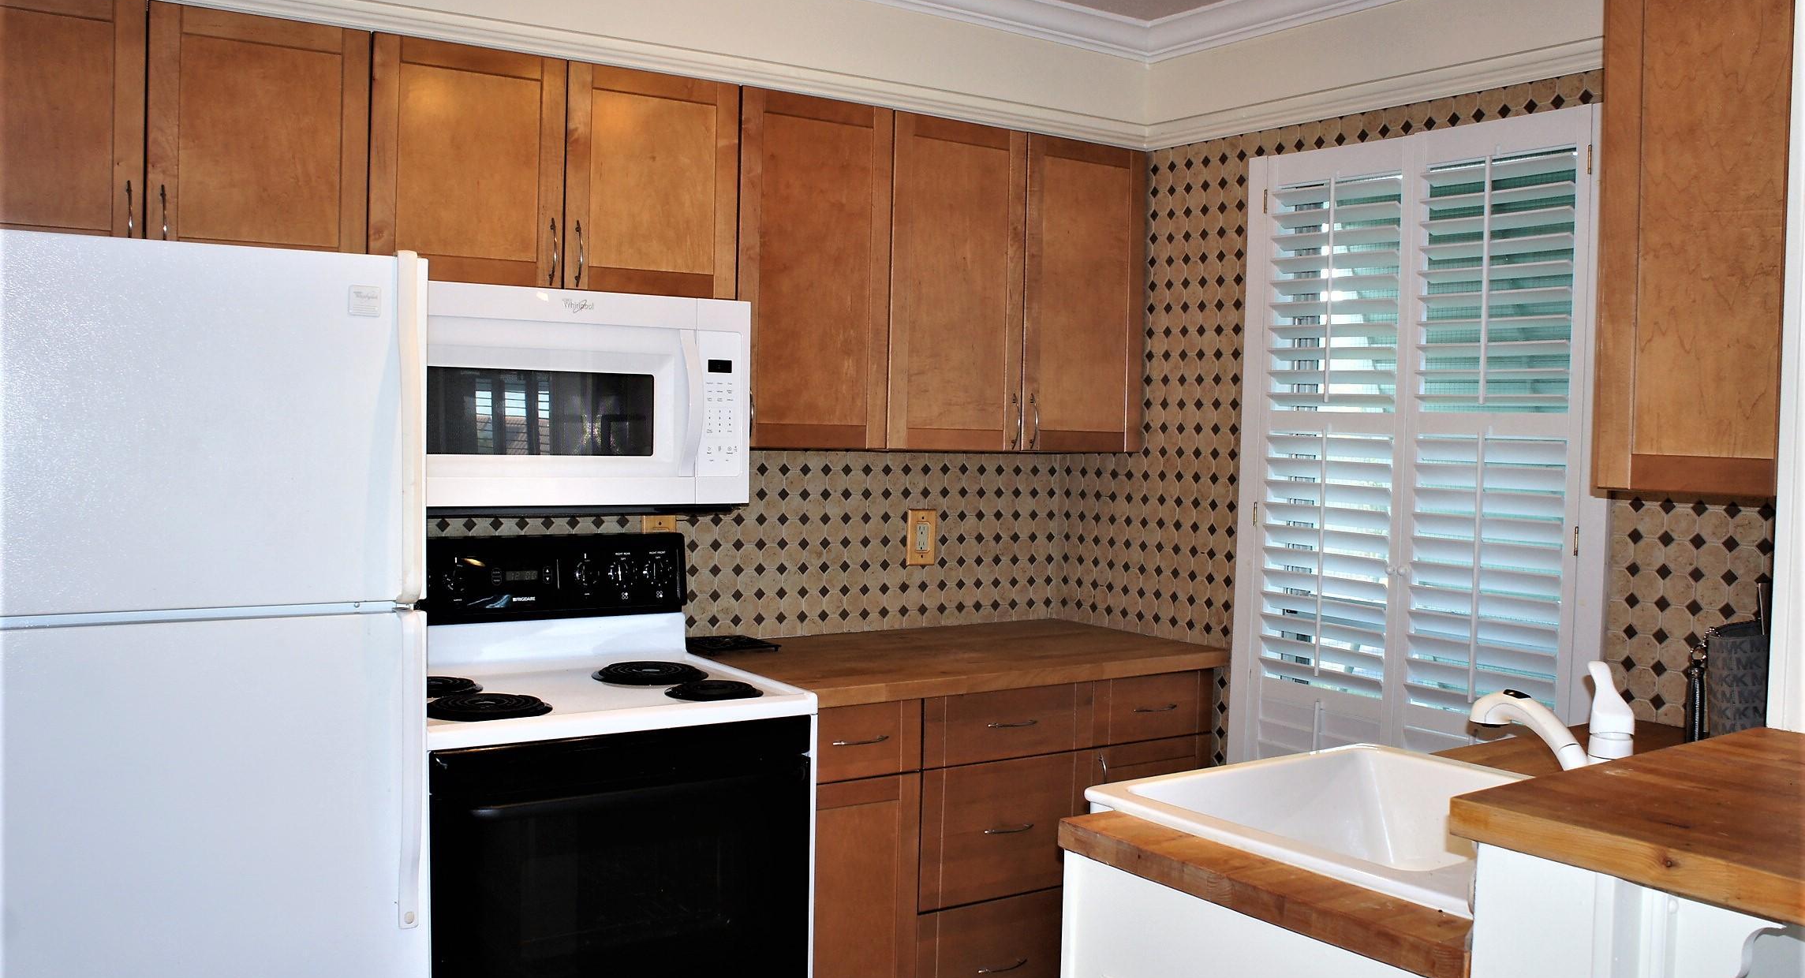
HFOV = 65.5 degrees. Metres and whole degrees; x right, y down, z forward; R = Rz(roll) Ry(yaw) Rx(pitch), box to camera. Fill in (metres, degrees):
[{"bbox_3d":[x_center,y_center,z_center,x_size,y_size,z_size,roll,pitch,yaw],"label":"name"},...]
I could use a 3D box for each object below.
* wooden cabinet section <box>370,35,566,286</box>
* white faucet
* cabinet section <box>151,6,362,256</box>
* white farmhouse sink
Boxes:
[{"bbox_3d":[-0.954,-0.659,2.960,0.386,0.469,0.339,-1,3,-32],"label":"wooden cabinet section"},{"bbox_3d":[0.777,0.319,1.690,0.060,0.242,0.215,0,2,-34],"label":"white faucet"},{"bbox_3d":[-1.280,-0.661,2.758,0.379,0.459,0.339,-1,3,-32],"label":"cabinet section"},{"bbox_3d":[0.683,0.550,1.854,0.625,0.235,0.625,0,2,-34],"label":"white farmhouse sink"}]

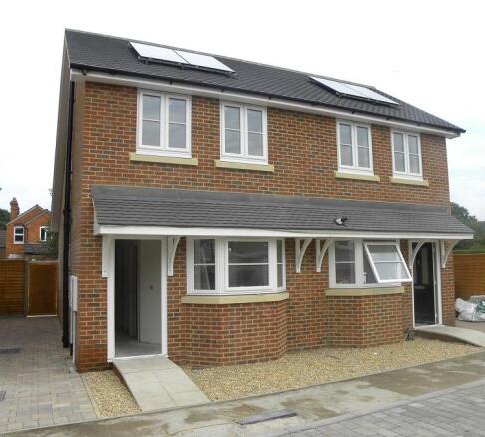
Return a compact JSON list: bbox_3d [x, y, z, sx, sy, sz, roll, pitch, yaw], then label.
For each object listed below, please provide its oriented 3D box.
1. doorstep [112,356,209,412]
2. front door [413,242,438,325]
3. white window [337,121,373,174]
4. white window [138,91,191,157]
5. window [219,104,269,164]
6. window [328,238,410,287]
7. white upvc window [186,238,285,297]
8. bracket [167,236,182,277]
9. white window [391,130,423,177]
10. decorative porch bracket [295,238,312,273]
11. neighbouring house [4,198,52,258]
[{"bbox_3d":[-1.270,2.435,6.606,0.920,0.200,1.930,2,-5,-26],"label":"doorstep"},{"bbox_3d":[4.437,1.590,10.652,0.920,2.040,0.100,2,-5,-26],"label":"front door"},{"bbox_3d":[2.591,-1.600,10.001,1.046,1.195,0.100,2,-5,-26],"label":"white window"},{"bbox_3d":[-1.406,-1.738,8.024,1.029,1.195,0.100,2,-5,-26],"label":"white window"},{"bbox_3d":[0.039,-1.688,8.738,1.046,1.195,0.100,2,-5,-26],"label":"window"},{"bbox_3d":[2.954,0.971,9.430,2.090,1.050,0.820,2,-5,-26],"label":"window"},{"bbox_3d":[0.036,0.891,8.226,2.090,1.040,0.500,2,-5,-26],"label":"white upvc window"},{"bbox_3d":[-1.159,0.660,7.589,0.100,0.710,0.540,2,-5,-26],"label":"bracket"},{"bbox_3d":[4.036,-1.550,10.716,1.029,1.195,0.100,2,-5,-26],"label":"white window"},{"bbox_3d":[1.260,0.743,8.786,0.100,0.710,0.540,2,-5,-26],"label":"decorative porch bracket"},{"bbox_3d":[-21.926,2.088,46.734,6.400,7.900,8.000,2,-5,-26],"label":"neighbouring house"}]

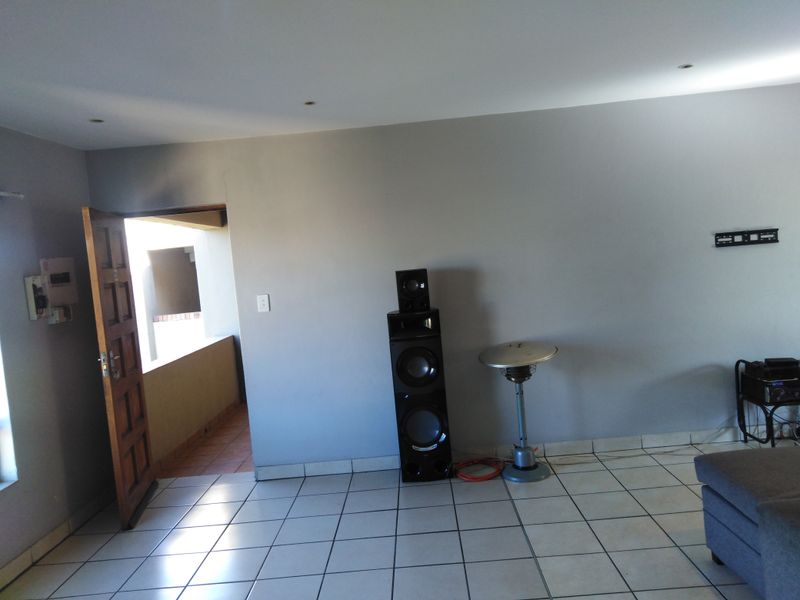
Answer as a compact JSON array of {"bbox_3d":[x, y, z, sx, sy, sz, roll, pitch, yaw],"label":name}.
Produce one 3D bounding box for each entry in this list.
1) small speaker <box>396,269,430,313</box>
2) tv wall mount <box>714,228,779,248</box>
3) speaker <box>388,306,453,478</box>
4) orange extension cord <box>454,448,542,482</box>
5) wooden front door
[{"bbox_3d":[0.091,-0.068,4.030,0.207,0.278,0.200,-6,3,2],"label":"small speaker"},{"bbox_3d":[2.440,-0.432,4.061,0.430,0.096,0.030,-6,3,2],"label":"tv wall mount"},{"bbox_3d":[0.138,0.653,4.056,0.340,1.165,0.250,-6,3,2],"label":"speaker"},{"bbox_3d":[0.669,1.161,4.027,0.560,0.060,0.350,-6,3,2],"label":"orange extension cord"},{"bbox_3d":[-1.910,0.422,3.974,0.045,2.025,0.820,-6,3,-11],"label":"wooden front door"}]

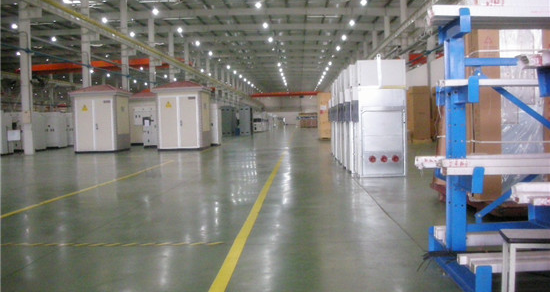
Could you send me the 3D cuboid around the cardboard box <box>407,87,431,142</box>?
[{"bbox_3d":[6.639,-1.403,25.751,0.750,2.500,1.300,-1,2,3],"label":"cardboard box"}]

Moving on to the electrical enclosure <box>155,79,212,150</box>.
[{"bbox_3d":[-3.771,-1.212,22.853,1.940,2.700,2.200,-1,2,3],"label":"electrical enclosure"}]

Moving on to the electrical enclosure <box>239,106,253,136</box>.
[{"bbox_3d":[-2.285,-1.912,43.647,0.830,2.250,1.300,-1,2,3],"label":"electrical enclosure"}]

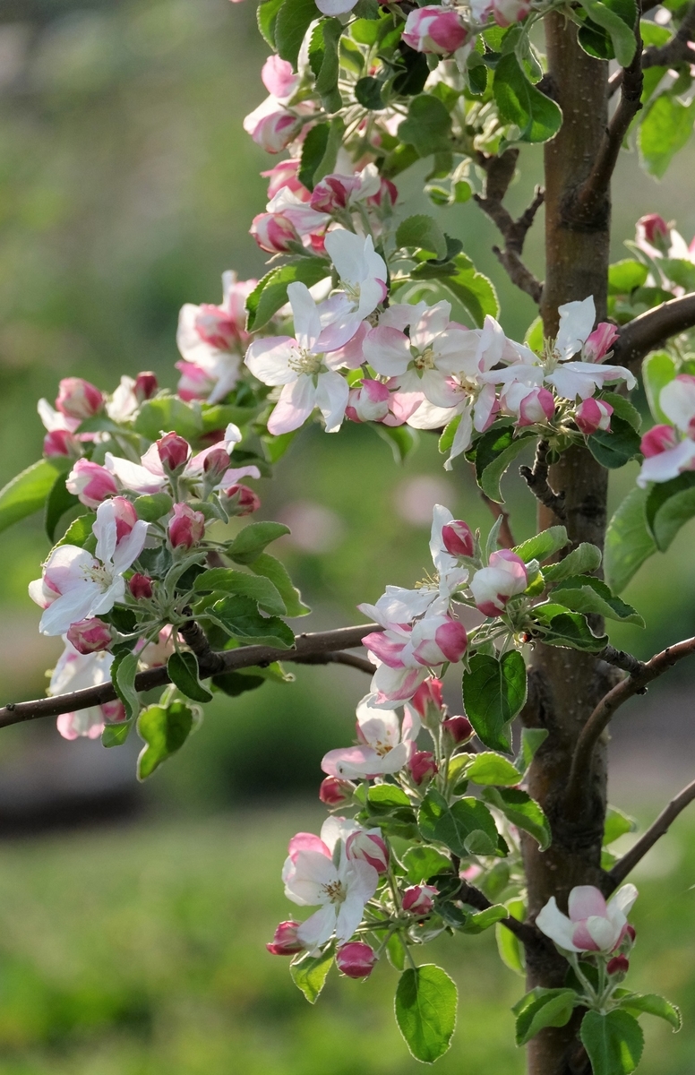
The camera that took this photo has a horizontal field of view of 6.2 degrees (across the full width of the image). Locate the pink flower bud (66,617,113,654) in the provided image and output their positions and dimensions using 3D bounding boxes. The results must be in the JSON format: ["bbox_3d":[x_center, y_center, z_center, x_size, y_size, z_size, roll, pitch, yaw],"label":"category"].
[{"bbox_3d":[-0.087,0.033,2.190,0.016,0.013,0.013,0,0,-27],"label":"pink flower bud"}]

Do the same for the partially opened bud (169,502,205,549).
[{"bbox_3d":[-0.060,-0.004,2.390,0.014,0.017,0.014,3,9,0],"label":"partially opened bud"}]

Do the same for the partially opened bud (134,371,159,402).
[{"bbox_3d":[-0.076,-0.057,2.430,0.009,0.011,0.009,5,4,0],"label":"partially opened bud"}]

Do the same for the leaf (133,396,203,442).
[{"bbox_3d":[-0.060,-0.040,2.150,0.026,0.016,0.005,3,-37,-6],"label":"leaf"}]

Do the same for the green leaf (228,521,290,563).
[{"bbox_3d":[-0.030,0.002,2.200,0.023,0.011,0.012,-21,9,-4],"label":"green leaf"}]

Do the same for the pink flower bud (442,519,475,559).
[{"bbox_3d":[0.040,0.000,2.340,0.011,0.013,0.011,-15,6,0],"label":"pink flower bud"}]

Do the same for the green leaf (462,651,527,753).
[{"bbox_3d":[0.053,0.059,2.330,0.022,0.036,0.009,-5,0,9],"label":"green leaf"}]

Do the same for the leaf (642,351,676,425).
[{"bbox_3d":[0.109,-0.051,2.240,0.014,0.027,0.008,1,7,9],"label":"leaf"}]

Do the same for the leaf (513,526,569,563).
[{"bbox_3d":[0.063,0.002,2.105,0.023,0.006,0.013,-28,27,-9],"label":"leaf"}]

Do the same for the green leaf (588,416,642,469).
[{"bbox_3d":[0.100,-0.035,2.410,0.026,0.021,0.008,22,-28,12],"label":"green leaf"}]

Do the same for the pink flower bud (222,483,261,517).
[{"bbox_3d":[-0.035,-0.012,2.100,0.013,0.011,0.011,17,0,-12],"label":"pink flower bud"}]

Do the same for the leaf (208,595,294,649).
[{"bbox_3d":[-0.035,0.032,2.410,0.035,0.011,0.022,20,42,14],"label":"leaf"}]

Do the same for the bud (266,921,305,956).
[{"bbox_3d":[-0.022,0.149,2.400,0.015,0.013,0.013,-12,0,-12],"label":"bud"}]

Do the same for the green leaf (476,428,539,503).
[{"bbox_3d":[0.060,-0.027,2.420,0.013,0.028,0.018,28,0,-33],"label":"green leaf"}]

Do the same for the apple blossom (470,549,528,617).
[{"bbox_3d":[0.051,0.015,2.180,0.020,0.023,0.020,0,7,0],"label":"apple blossom"}]

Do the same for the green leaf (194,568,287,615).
[{"bbox_3d":[-0.035,0.017,2.080,0.032,0.007,0.016,16,35,6],"label":"green leaf"}]

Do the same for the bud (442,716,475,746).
[{"bbox_3d":[0.042,0.072,2.420,0.011,0.012,0.011,24,6,0],"label":"bud"}]

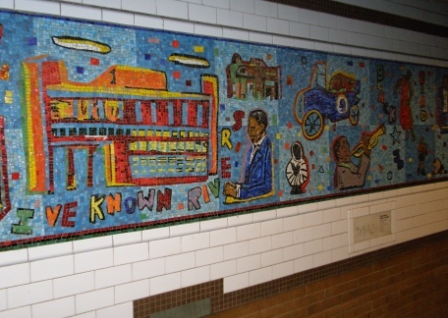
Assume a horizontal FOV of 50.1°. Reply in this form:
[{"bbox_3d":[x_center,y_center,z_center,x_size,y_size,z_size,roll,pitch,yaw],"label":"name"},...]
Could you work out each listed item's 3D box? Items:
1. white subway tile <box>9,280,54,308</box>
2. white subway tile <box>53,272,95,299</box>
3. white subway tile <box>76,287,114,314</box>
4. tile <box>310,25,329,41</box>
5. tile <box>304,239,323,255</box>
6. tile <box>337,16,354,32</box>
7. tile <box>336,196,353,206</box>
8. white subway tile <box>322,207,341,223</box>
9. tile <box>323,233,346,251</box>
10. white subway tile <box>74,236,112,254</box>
[{"bbox_3d":[-0.672,0.470,1.668,0.152,0.075,0.010,-4,5,-38],"label":"white subway tile"},{"bbox_3d":[-0.551,0.463,1.764,0.152,0.075,0.010,-4,5,-38],"label":"white subway tile"},{"bbox_3d":[-0.484,0.530,1.798,0.152,0.076,0.010,-3,4,-38],"label":"white subway tile"},{"bbox_3d":[0.502,-0.667,2.540,0.150,0.075,0.010,-4,4,-38],"label":"tile"},{"bbox_3d":[0.475,0.472,2.562,0.152,0.076,0.010,-3,4,-38],"label":"tile"},{"bbox_3d":[0.666,-0.749,2.656,0.150,0.075,0.010,-4,5,-38],"label":"tile"},{"bbox_3d":[0.687,0.238,2.730,0.159,0.044,0.012,-3,3,-38],"label":"tile"},{"bbox_3d":[0.600,0.316,2.666,0.152,0.075,0.010,-4,5,-38],"label":"white subway tile"},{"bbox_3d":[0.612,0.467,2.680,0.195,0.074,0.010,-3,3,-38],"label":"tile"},{"bbox_3d":[-0.487,0.318,1.785,0.152,0.045,0.012,-3,4,-38],"label":"white subway tile"}]

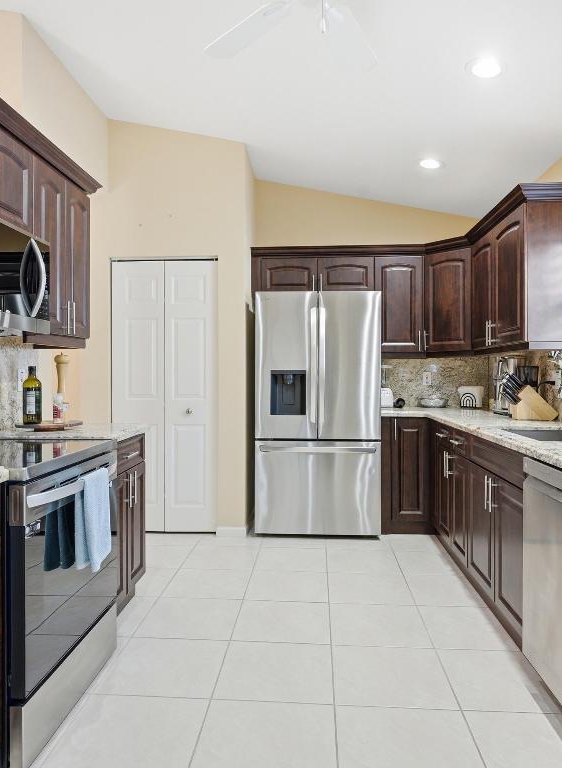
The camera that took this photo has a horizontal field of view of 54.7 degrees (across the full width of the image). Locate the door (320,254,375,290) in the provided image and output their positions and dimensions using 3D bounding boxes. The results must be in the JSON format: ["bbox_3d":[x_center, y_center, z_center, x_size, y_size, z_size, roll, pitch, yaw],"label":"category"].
[{"bbox_3d":[0.527,-0.865,4.379,0.454,0.314,0.022,0,0,4],"label":"door"}]

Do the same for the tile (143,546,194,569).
[{"bbox_3d":[-0.841,1.150,3.614,0.454,0.010,0.448,0,1,4],"label":"tile"}]

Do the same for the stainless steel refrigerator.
[{"bbox_3d":[0.288,0.237,4.274,0.908,1.795,0.810,0,1,4],"label":"stainless steel refrigerator"}]

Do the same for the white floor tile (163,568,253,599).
[{"bbox_3d":[-0.415,1.158,3.139,0.454,0.010,0.448,0,1,4],"label":"white floor tile"}]

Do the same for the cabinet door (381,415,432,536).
[{"bbox_3d":[0.961,0.688,4.130,0.338,0.849,0.025,0,1,4],"label":"cabinet door"}]

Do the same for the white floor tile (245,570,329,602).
[{"bbox_3d":[0.046,1.157,3.107,0.451,0.010,0.451,0,0,4],"label":"white floor tile"}]

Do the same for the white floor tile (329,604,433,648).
[{"bbox_3d":[0.459,1.153,2.602,0.443,0.010,0.443,0,1,4],"label":"white floor tile"}]

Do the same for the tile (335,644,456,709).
[{"bbox_3d":[0.435,1.164,2.170,0.451,0.010,0.451,0,0,4],"label":"tile"}]

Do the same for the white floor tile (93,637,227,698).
[{"bbox_3d":[-0.470,1.162,2.233,0.451,0.010,0.451,0,0,4],"label":"white floor tile"}]

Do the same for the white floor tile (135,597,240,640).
[{"bbox_3d":[-0.433,1.149,2.661,0.443,0.010,0.443,0,1,4],"label":"white floor tile"}]

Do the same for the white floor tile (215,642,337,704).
[{"bbox_3d":[-0.018,1.173,2.221,0.454,0.010,0.448,0,1,4],"label":"white floor tile"}]

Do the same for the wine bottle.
[{"bbox_3d":[-1.255,0.057,2.748,0.076,0.293,0.076,0,0,1],"label":"wine bottle"}]

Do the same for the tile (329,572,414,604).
[{"bbox_3d":[0.497,1.161,3.078,0.454,0.010,0.448,0,1,4],"label":"tile"}]

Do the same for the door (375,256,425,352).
[{"bbox_3d":[0.926,-0.626,4.255,0.374,0.745,0.024,0,1,4],"label":"door"}]

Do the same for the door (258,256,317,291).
[{"bbox_3d":[0.070,-0.871,4.409,0.455,0.316,0.022,0,0,4],"label":"door"}]

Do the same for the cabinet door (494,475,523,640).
[{"bbox_3d":[1.024,0.753,2.386,0.022,0.608,0.447,0,1,4],"label":"cabinet door"}]

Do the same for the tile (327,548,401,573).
[{"bbox_3d":[0.530,1.155,3.528,0.451,0.010,0.451,0,0,4],"label":"tile"}]

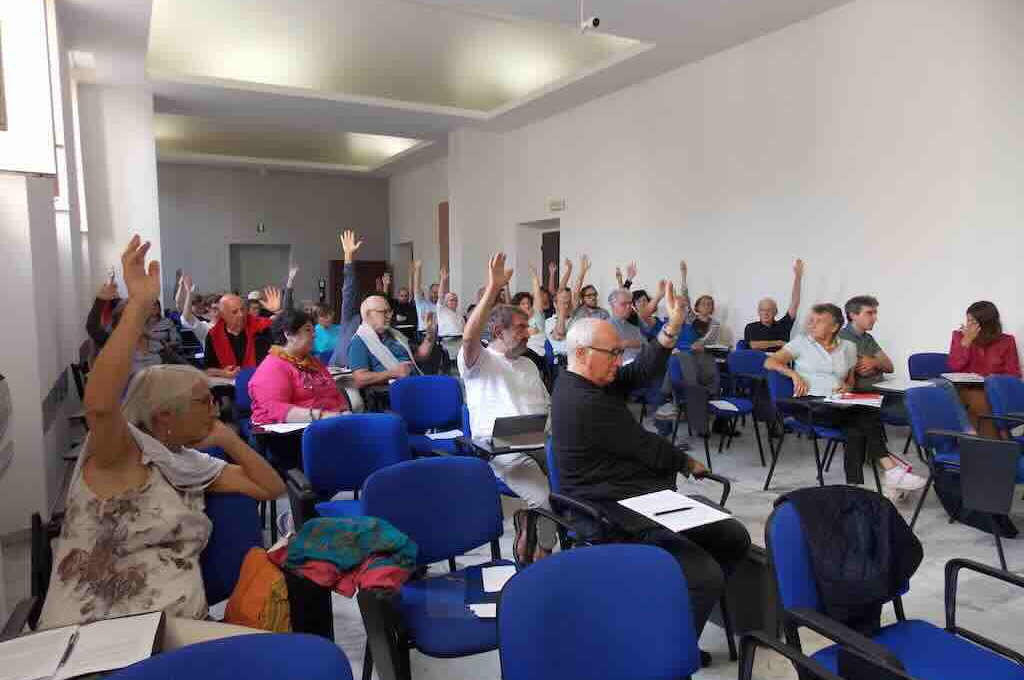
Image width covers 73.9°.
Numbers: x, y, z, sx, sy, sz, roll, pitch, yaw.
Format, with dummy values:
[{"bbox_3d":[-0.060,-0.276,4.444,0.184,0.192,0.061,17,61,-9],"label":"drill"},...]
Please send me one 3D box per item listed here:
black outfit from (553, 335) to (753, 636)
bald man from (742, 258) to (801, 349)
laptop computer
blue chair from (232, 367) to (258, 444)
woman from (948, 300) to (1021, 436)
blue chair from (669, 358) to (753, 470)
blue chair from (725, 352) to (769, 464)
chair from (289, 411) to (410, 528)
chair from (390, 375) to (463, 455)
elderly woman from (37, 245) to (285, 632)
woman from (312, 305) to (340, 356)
[{"bbox_3d":[0.425,0.566,2.316,0.720,1.100,0.560,4,7,42],"label":"black outfit"},{"bbox_3d":[2.394,0.049,6.300,0.580,1.560,0.740,0,6,5],"label":"bald man"},{"bbox_3d":[0.033,0.397,2.950,0.255,0.150,0.180,-3,6,-24],"label":"laptop computer"},{"bbox_3d":[-1.549,0.637,4.616,0.570,0.810,0.580,-4,6,-28],"label":"blue chair"},{"bbox_3d":[3.648,0.314,5.220,0.560,1.220,0.700,1,6,17],"label":"woman"},{"bbox_3d":[1.564,0.538,5.273,0.570,0.810,0.580,-3,6,-24],"label":"blue chair"},{"bbox_3d":[2.143,0.499,5.595,0.570,0.810,0.580,-3,6,-26],"label":"blue chair"},{"bbox_3d":[-0.622,0.775,3.129,0.590,0.810,0.580,-4,6,-27],"label":"chair"},{"bbox_3d":[-0.415,0.643,3.930,0.560,0.810,0.570,-3,6,-26],"label":"chair"},{"bbox_3d":[-0.846,0.511,1.757,0.660,1.500,0.780,-3,6,-28],"label":"elderly woman"},{"bbox_3d":[-1.718,0.245,6.402,0.480,1.150,0.700,-4,7,-32],"label":"woman"}]

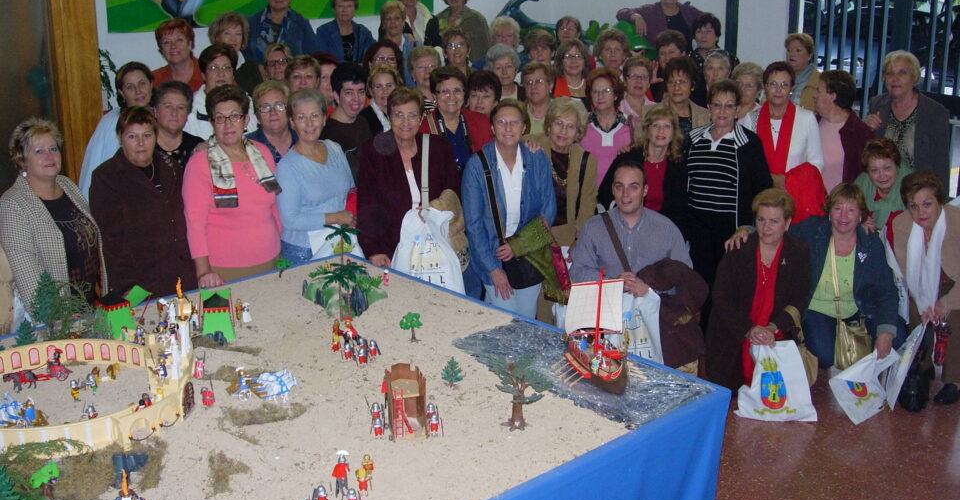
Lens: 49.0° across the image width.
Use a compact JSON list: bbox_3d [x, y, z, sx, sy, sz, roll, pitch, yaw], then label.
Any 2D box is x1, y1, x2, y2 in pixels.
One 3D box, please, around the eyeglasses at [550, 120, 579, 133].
[{"bbox_3d":[0.400,-0.582,4.989,0.135,0.045,0.140,12,17,-1],"label":"eyeglasses"}]

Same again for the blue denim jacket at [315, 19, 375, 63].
[{"bbox_3d":[-0.923,-1.277,7.179,0.460,0.620,0.270,-2,16,-7],"label":"blue denim jacket"}]

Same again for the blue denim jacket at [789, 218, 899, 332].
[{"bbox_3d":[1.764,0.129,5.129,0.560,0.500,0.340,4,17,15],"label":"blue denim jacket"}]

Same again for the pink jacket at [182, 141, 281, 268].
[{"bbox_3d":[-1.113,-0.208,4.720,0.430,0.560,0.290,-7,18,-21],"label":"pink jacket"}]

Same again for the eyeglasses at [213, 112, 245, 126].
[{"bbox_3d":[-1.096,-0.569,4.593,0.138,0.045,0.140,-5,17,-14],"label":"eyeglasses"}]

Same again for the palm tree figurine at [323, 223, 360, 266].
[{"bbox_3d":[-0.610,0.002,4.637,0.155,0.240,0.150,-3,17,-10],"label":"palm tree figurine"}]

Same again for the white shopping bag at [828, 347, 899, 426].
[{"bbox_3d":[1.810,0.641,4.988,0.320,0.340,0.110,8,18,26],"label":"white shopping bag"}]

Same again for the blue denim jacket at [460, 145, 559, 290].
[{"bbox_3d":[0.130,-0.155,4.729,0.440,0.640,0.280,-1,16,0],"label":"blue denim jacket"}]

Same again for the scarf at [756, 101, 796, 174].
[{"bbox_3d":[1.628,-0.607,5.788,0.220,0.420,0.200,4,17,14],"label":"scarf"}]

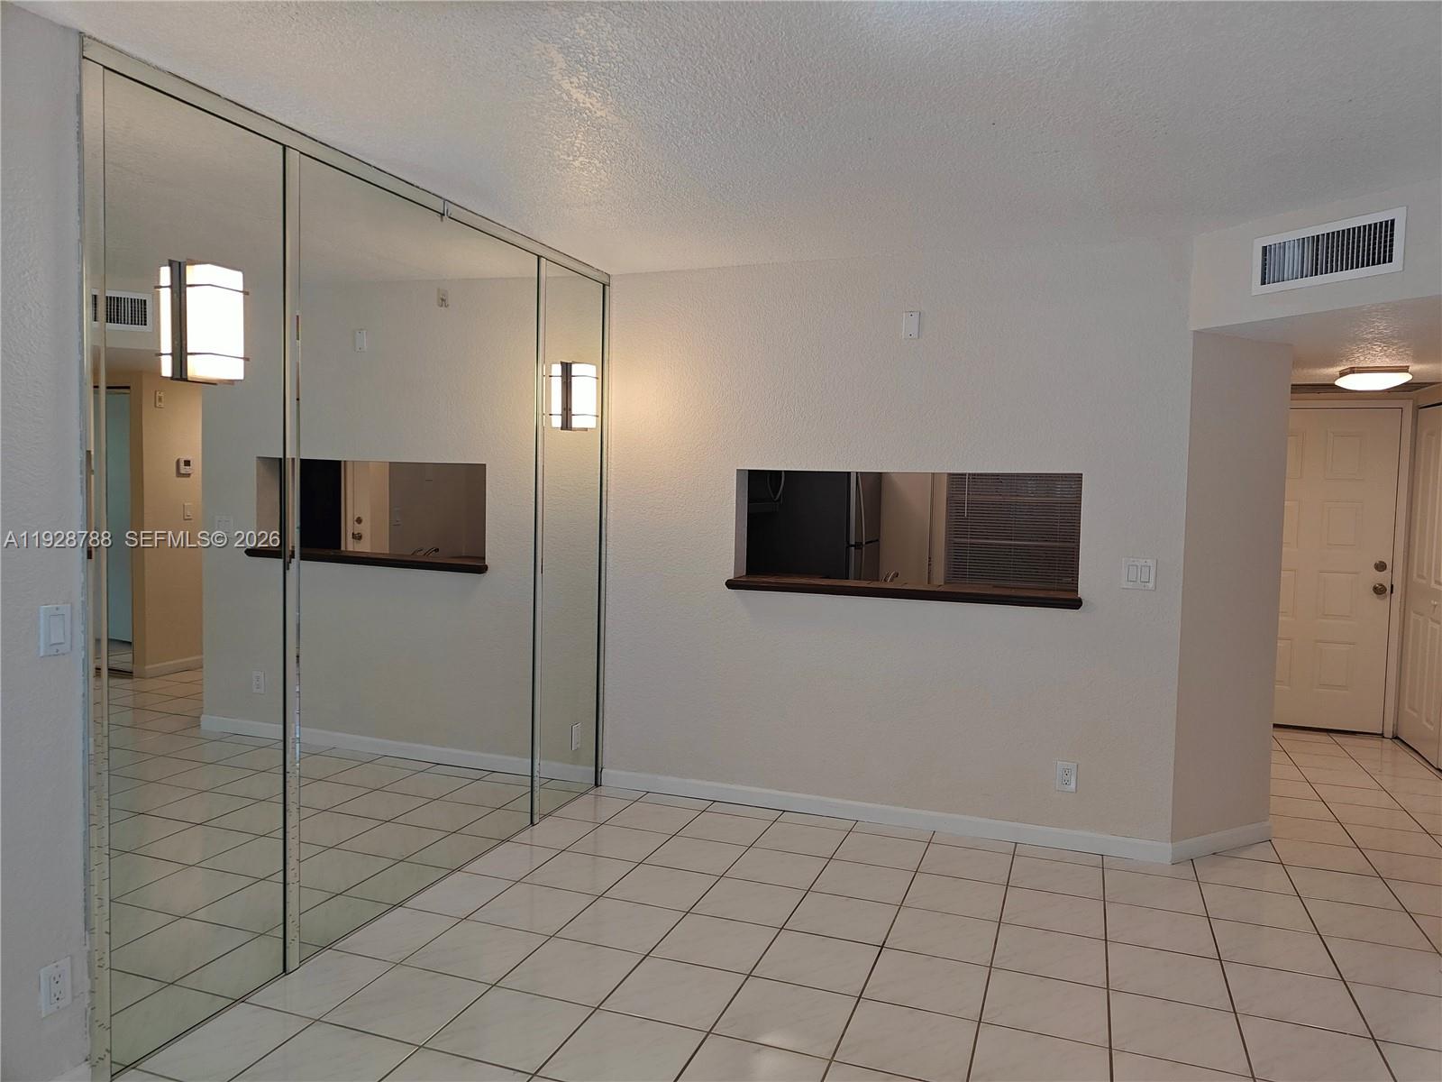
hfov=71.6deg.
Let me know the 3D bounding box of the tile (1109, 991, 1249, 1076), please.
[{"bbox_3d":[1.248,1.345,2.744,0.331,0.010,0.331,2,4,20],"label":"tile"}]

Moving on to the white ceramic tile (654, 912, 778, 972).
[{"bbox_3d":[-0.013,1.293,3.209,0.329,0.009,0.329,2,4,20],"label":"white ceramic tile"}]

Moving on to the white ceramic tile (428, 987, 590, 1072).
[{"bbox_3d":[-0.561,1.310,2.693,0.331,0.010,0.331,2,4,20],"label":"white ceramic tile"}]

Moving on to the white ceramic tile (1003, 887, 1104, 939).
[{"bbox_3d":[1.164,1.297,3.492,0.331,0.010,0.331,2,4,20],"label":"white ceramic tile"}]

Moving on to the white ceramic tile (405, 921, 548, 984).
[{"bbox_3d":[-0.760,1.282,3.126,0.329,0.009,0.329,2,4,20],"label":"white ceramic tile"}]

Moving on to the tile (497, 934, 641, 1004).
[{"bbox_3d":[-0.445,1.294,3.008,0.331,0.010,0.331,2,4,20],"label":"tile"}]

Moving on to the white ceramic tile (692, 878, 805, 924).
[{"bbox_3d":[0.102,1.274,3.524,0.331,0.010,0.331,2,4,20],"label":"white ceramic tile"}]

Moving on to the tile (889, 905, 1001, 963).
[{"bbox_3d":[0.733,1.304,3.292,0.329,0.009,0.329,2,4,20],"label":"tile"}]

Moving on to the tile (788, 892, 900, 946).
[{"bbox_3d":[0.418,1.289,3.406,0.331,0.010,0.331,2,4,20],"label":"tile"}]

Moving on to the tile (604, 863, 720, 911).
[{"bbox_3d":[-0.212,1.263,3.638,0.331,0.010,0.331,2,4,20],"label":"tile"}]

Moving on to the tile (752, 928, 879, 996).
[{"bbox_3d":[0.302,1.307,3.094,0.329,0.009,0.329,2,4,20],"label":"tile"}]

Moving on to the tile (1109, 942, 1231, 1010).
[{"bbox_3d":[1.363,1.328,3.062,0.331,0.010,0.331,2,4,20],"label":"tile"}]

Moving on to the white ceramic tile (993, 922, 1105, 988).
[{"bbox_3d":[1.049,1.316,3.175,0.331,0.010,0.331,2,4,20],"label":"white ceramic tile"}]

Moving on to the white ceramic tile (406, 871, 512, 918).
[{"bbox_3d":[-0.932,1.253,3.547,0.270,0.009,0.329,2,4,20],"label":"white ceramic tile"}]

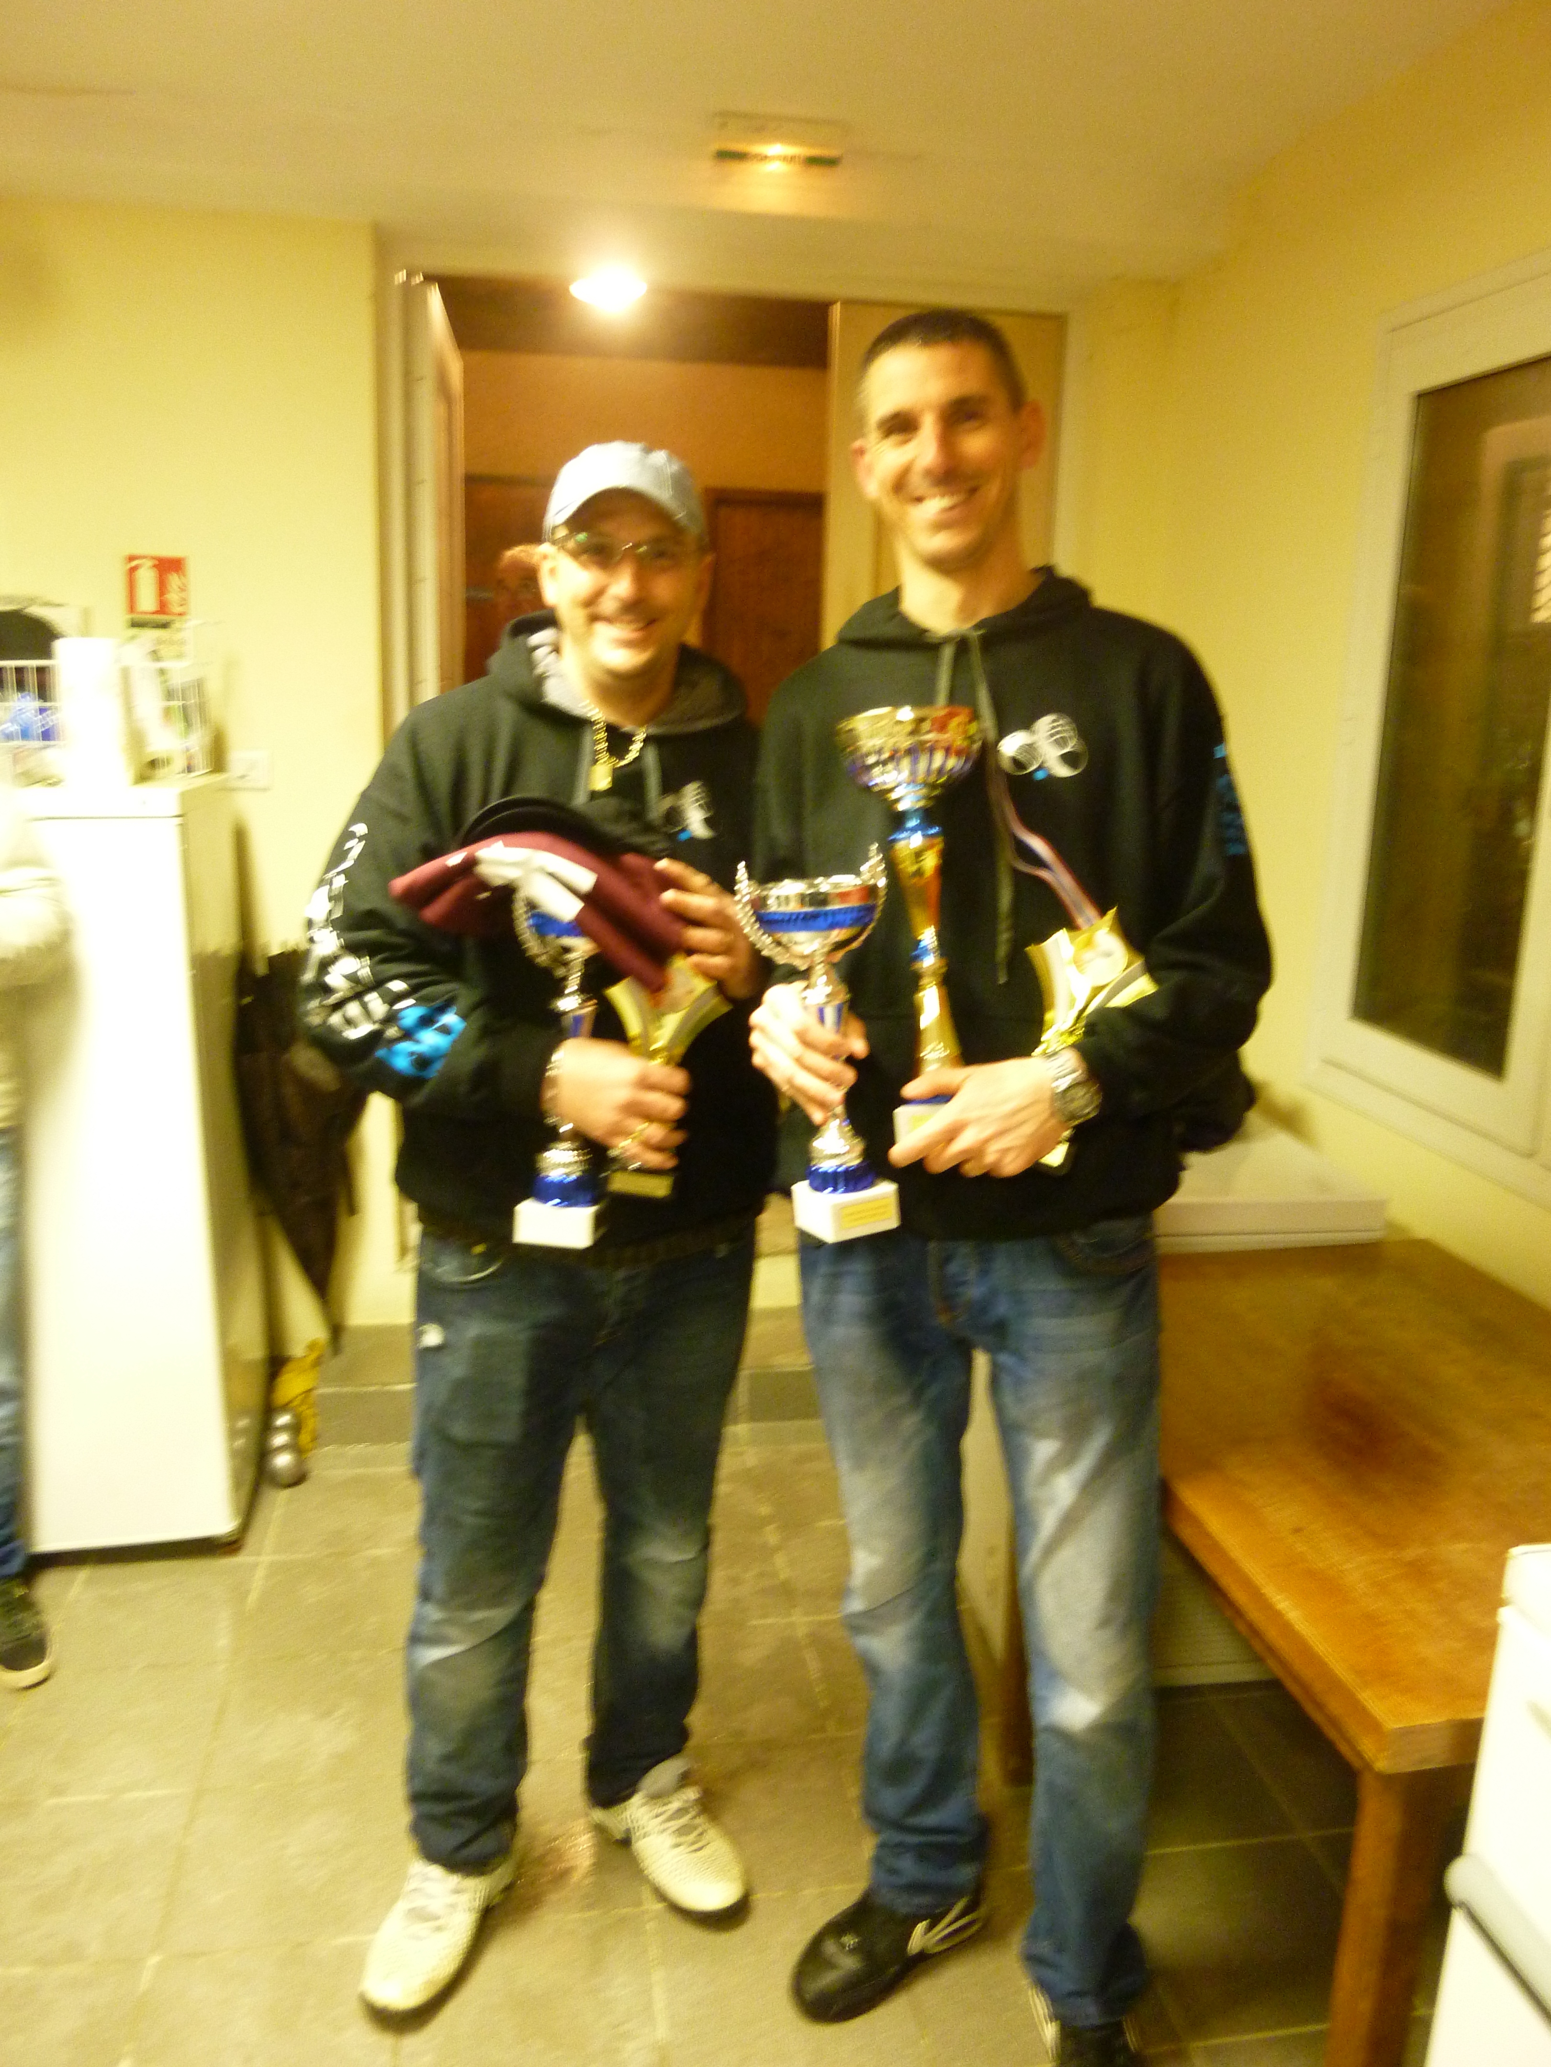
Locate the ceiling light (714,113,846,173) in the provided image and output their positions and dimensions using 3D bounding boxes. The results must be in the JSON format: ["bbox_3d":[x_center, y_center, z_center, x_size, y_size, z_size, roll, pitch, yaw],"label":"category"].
[{"bbox_3d":[-0.007,-1.426,2.399,0.215,0.060,0.110,-1,12,-10],"label":"ceiling light"}]

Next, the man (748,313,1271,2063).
[{"bbox_3d":[0.230,0.252,1.579,0.540,1.860,0.430,5,13,19],"label":"man"}]

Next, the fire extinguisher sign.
[{"bbox_3d":[-1.234,-0.883,2.975,0.120,0.125,0.010,-1,12,-10],"label":"fire extinguisher sign"}]

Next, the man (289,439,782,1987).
[{"bbox_3d":[-0.260,0.253,1.743,0.550,1.770,0.420,-3,13,-19],"label":"man"}]

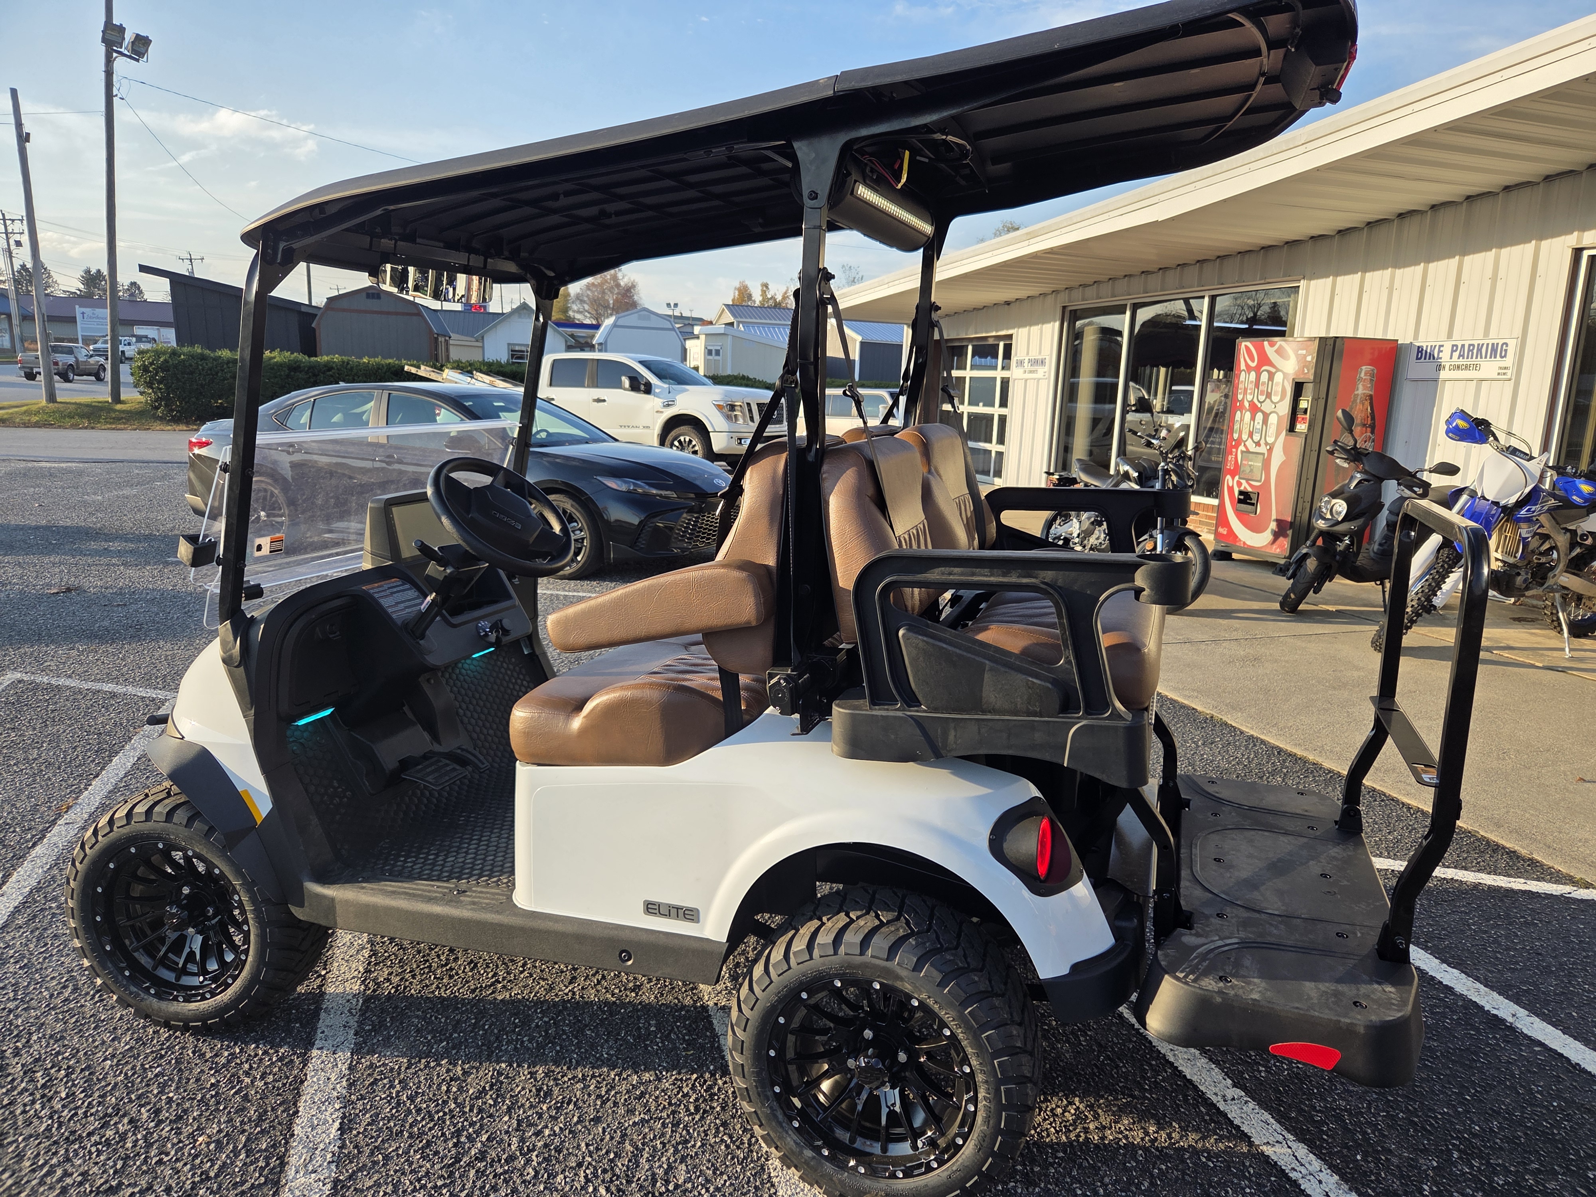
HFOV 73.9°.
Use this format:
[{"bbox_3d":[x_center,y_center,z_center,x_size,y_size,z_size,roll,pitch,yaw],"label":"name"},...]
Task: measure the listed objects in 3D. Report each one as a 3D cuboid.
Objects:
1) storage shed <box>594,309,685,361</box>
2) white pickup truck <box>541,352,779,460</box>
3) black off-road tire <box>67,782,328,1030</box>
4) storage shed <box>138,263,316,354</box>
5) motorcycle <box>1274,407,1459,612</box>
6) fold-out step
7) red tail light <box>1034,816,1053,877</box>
[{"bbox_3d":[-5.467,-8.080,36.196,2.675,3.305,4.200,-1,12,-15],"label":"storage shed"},{"bbox_3d":[-2.997,-3.176,17.771,6.150,1.980,2.100,9,13,29],"label":"white pickup truck"},{"bbox_3d":[-1.441,0.738,2.557,0.550,0.550,0.215,4,11,8],"label":"black off-road tire"},{"bbox_3d":[-15.601,-7.375,30.412,4.367,3.541,4.600,-1,12,-15],"label":"storage shed"},{"bbox_3d":[3.804,-0.541,6.886,1.800,1.220,0.760,-4,13,-26],"label":"motorcycle"},{"bbox_3d":[0.969,0.620,2.255,0.430,0.135,1.095,6,12,19],"label":"fold-out step"},{"bbox_3d":[0.439,0.444,1.881,0.040,0.118,0.070,6,12,19],"label":"red tail light"}]

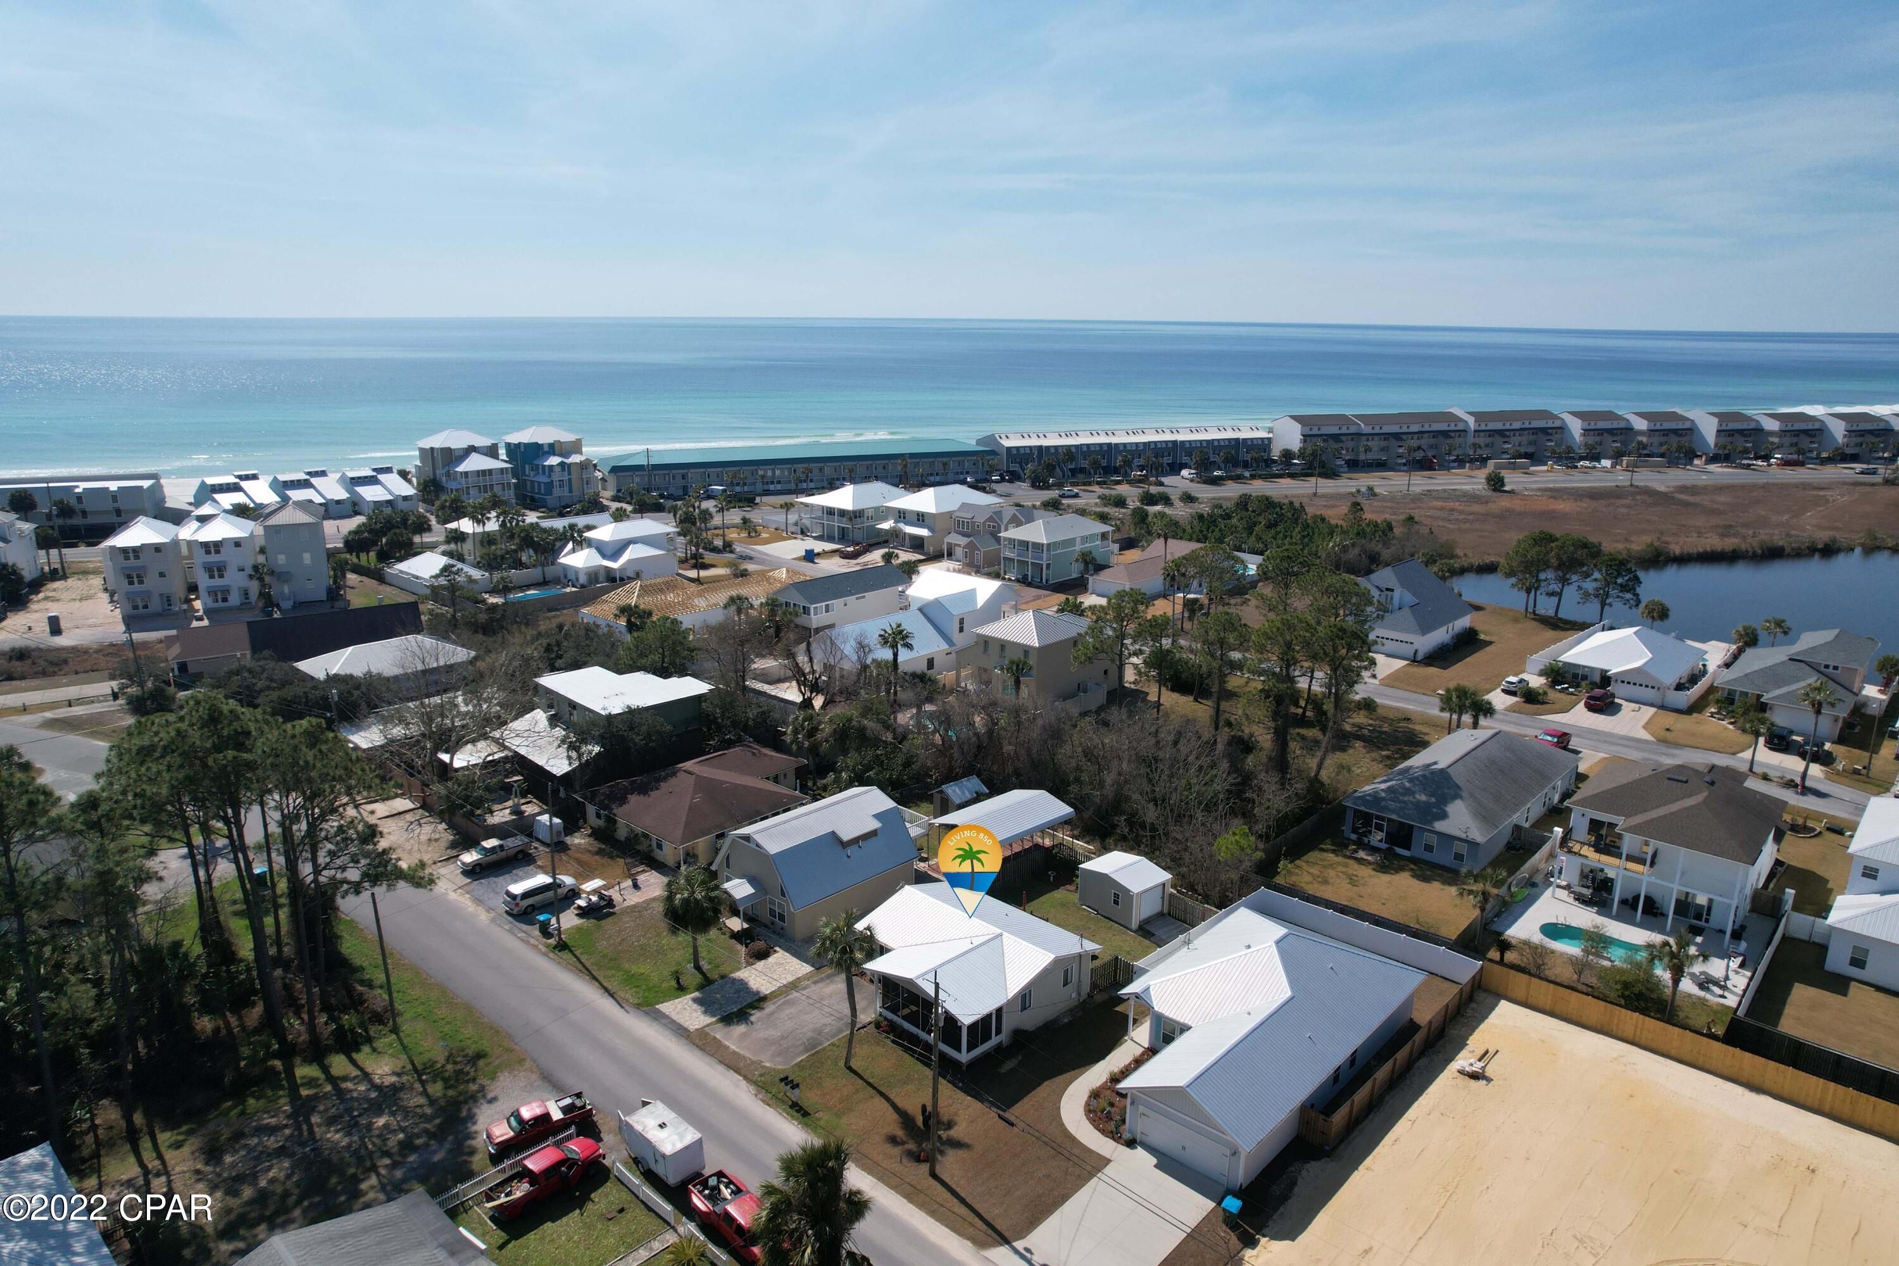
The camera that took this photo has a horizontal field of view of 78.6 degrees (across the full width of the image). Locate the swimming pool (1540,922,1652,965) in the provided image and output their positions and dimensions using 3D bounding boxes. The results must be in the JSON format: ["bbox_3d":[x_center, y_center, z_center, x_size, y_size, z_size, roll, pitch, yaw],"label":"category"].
[{"bbox_3d":[44.460,21.650,79.160,7.560,0.600,3.710,13,20,38],"label":"swimming pool"}]

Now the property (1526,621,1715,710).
[{"bbox_3d":[80.661,2.644,137.130,12.000,5.900,19.000,14,20,41],"label":"property"}]

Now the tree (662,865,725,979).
[{"bbox_3d":[-16.400,18.560,74.500,3.850,6.700,3.850,1,15,0],"label":"tree"}]

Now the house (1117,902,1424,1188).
[{"bbox_3d":[16.710,21.022,65.500,12.162,5.699,21.372,14,20,41],"label":"house"}]

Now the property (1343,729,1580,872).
[{"bbox_3d":[45.040,12.570,100.390,10.700,5.750,25.400,14,20,41],"label":"property"}]

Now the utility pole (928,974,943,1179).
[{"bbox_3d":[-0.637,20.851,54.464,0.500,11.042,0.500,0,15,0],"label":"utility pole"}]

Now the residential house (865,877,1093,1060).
[{"bbox_3d":[0.632,19.854,71.616,12.620,4.478,11.602,14,20,41],"label":"residential house"}]

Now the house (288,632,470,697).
[{"bbox_3d":[-62.449,3.470,128.637,15.500,5.300,10.500,-14,21,-43],"label":"house"}]

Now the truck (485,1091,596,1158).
[{"bbox_3d":[-20.747,24.605,58.745,5.000,1.720,1.800,-10,19,-35],"label":"truck"}]

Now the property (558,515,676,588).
[{"bbox_3d":[-51.723,-13.255,185.171,10.100,7.900,18.800,13,20,39],"label":"property"}]

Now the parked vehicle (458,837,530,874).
[{"bbox_3d":[-34.378,16.623,87.719,4.900,1.680,1.780,-12,20,-39],"label":"parked vehicle"}]

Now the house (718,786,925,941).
[{"bbox_3d":[-9.720,15.801,83.052,9.100,6.500,12.700,15,21,42],"label":"house"}]

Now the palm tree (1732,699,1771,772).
[{"bbox_3d":[76.040,10.190,109.180,3.200,6.300,3.200,1,15,0],"label":"palm tree"}]

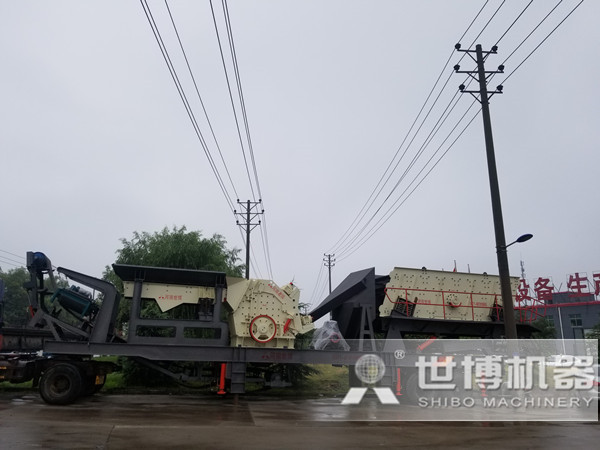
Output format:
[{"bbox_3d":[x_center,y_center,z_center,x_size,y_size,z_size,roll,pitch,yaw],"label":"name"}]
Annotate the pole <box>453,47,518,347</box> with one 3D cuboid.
[{"bbox_3d":[5.976,-0.424,13.622,1.580,11.361,0.360,0,-13,-3],"label":"pole"}]

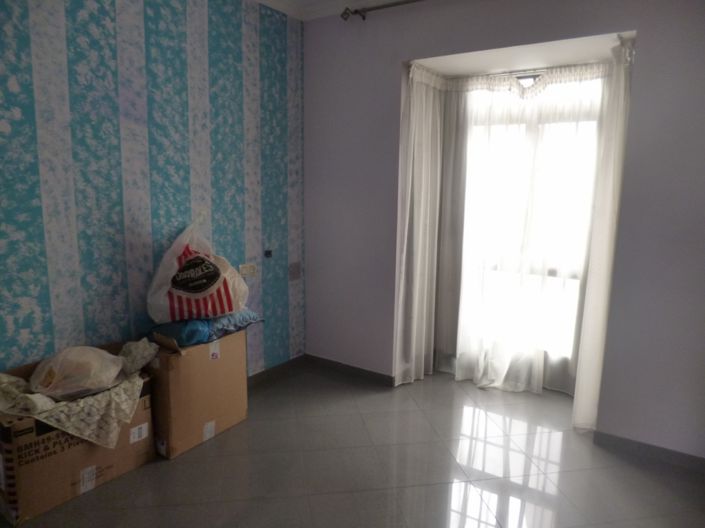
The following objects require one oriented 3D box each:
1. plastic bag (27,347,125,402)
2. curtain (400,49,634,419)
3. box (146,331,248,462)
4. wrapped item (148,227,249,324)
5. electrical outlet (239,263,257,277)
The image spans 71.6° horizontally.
[{"bbox_3d":[-1.317,0.499,2.323,0.250,0.180,0.400,8,11,38],"label":"plastic bag"},{"bbox_3d":[1.049,-0.175,3.301,1.290,2.230,0.530,7,10,33],"label":"curtain"},{"bbox_3d":[-0.934,0.717,2.902,0.280,0.570,0.595,6,10,31],"label":"box"},{"bbox_3d":[-0.889,0.048,2.803,0.520,0.520,0.280,-5,11,-36],"label":"wrapped item"},{"bbox_3d":[-0.719,0.042,3.393,0.012,0.082,0.157,7,10,33],"label":"electrical outlet"}]

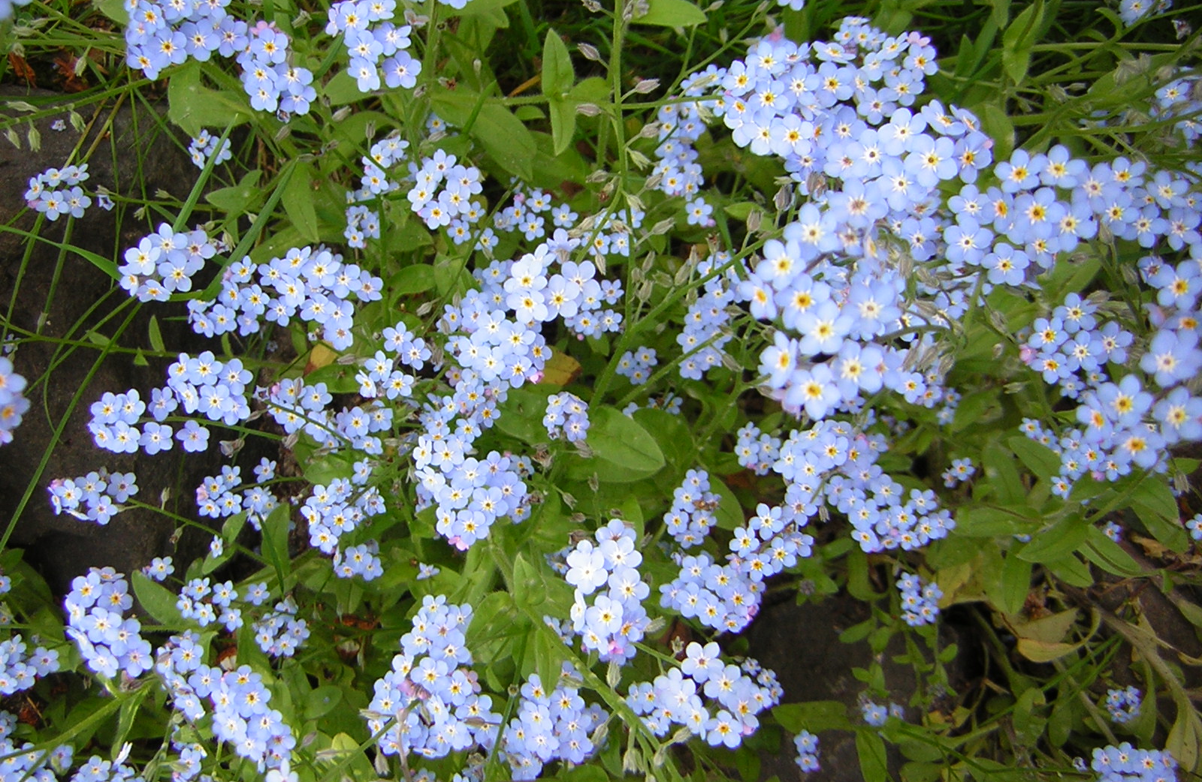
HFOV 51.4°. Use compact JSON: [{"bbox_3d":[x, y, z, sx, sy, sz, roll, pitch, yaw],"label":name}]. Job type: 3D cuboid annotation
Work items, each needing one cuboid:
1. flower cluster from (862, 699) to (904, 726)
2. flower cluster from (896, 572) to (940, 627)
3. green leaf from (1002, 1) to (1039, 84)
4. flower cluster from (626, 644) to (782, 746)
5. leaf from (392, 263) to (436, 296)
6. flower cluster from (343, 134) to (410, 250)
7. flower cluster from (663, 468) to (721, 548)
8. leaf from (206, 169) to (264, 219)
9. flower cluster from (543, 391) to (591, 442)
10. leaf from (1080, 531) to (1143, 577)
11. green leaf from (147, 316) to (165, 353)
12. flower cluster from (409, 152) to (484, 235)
[{"bbox_3d":[0.115,0.131,0.510,0.018,0.012,0.013,0,58,0],"label":"flower cluster"},{"bbox_3d":[0.127,0.083,0.500,0.018,0.016,0.017,0,58,0],"label":"flower cluster"},{"bbox_3d":[0.161,-0.134,0.480,0.013,0.008,0.032,11,68,4],"label":"green leaf"},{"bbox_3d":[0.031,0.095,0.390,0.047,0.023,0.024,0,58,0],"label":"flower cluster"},{"bbox_3d":[-0.076,-0.045,0.510,0.022,0.004,0.011,-37,80,-13],"label":"leaf"},{"bbox_3d":[-0.083,-0.075,0.465,0.024,0.024,0.033,0,58,0],"label":"flower cluster"},{"bbox_3d":[0.033,0.043,0.455,0.021,0.019,0.023,0,58,0],"label":"flower cluster"},{"bbox_3d":[-0.142,-0.076,0.485,0.022,0.007,0.018,0,68,0],"label":"leaf"},{"bbox_3d":[-0.012,0.009,0.430,0.015,0.012,0.014,0,57,0],"label":"flower cluster"},{"bbox_3d":[0.208,0.067,0.510,0.027,0.005,0.011,37,80,23],"label":"leaf"},{"bbox_3d":[-0.142,-0.018,0.400,0.005,0.003,0.014,-25,68,13],"label":"green leaf"},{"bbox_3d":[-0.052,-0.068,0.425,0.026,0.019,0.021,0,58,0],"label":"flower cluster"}]

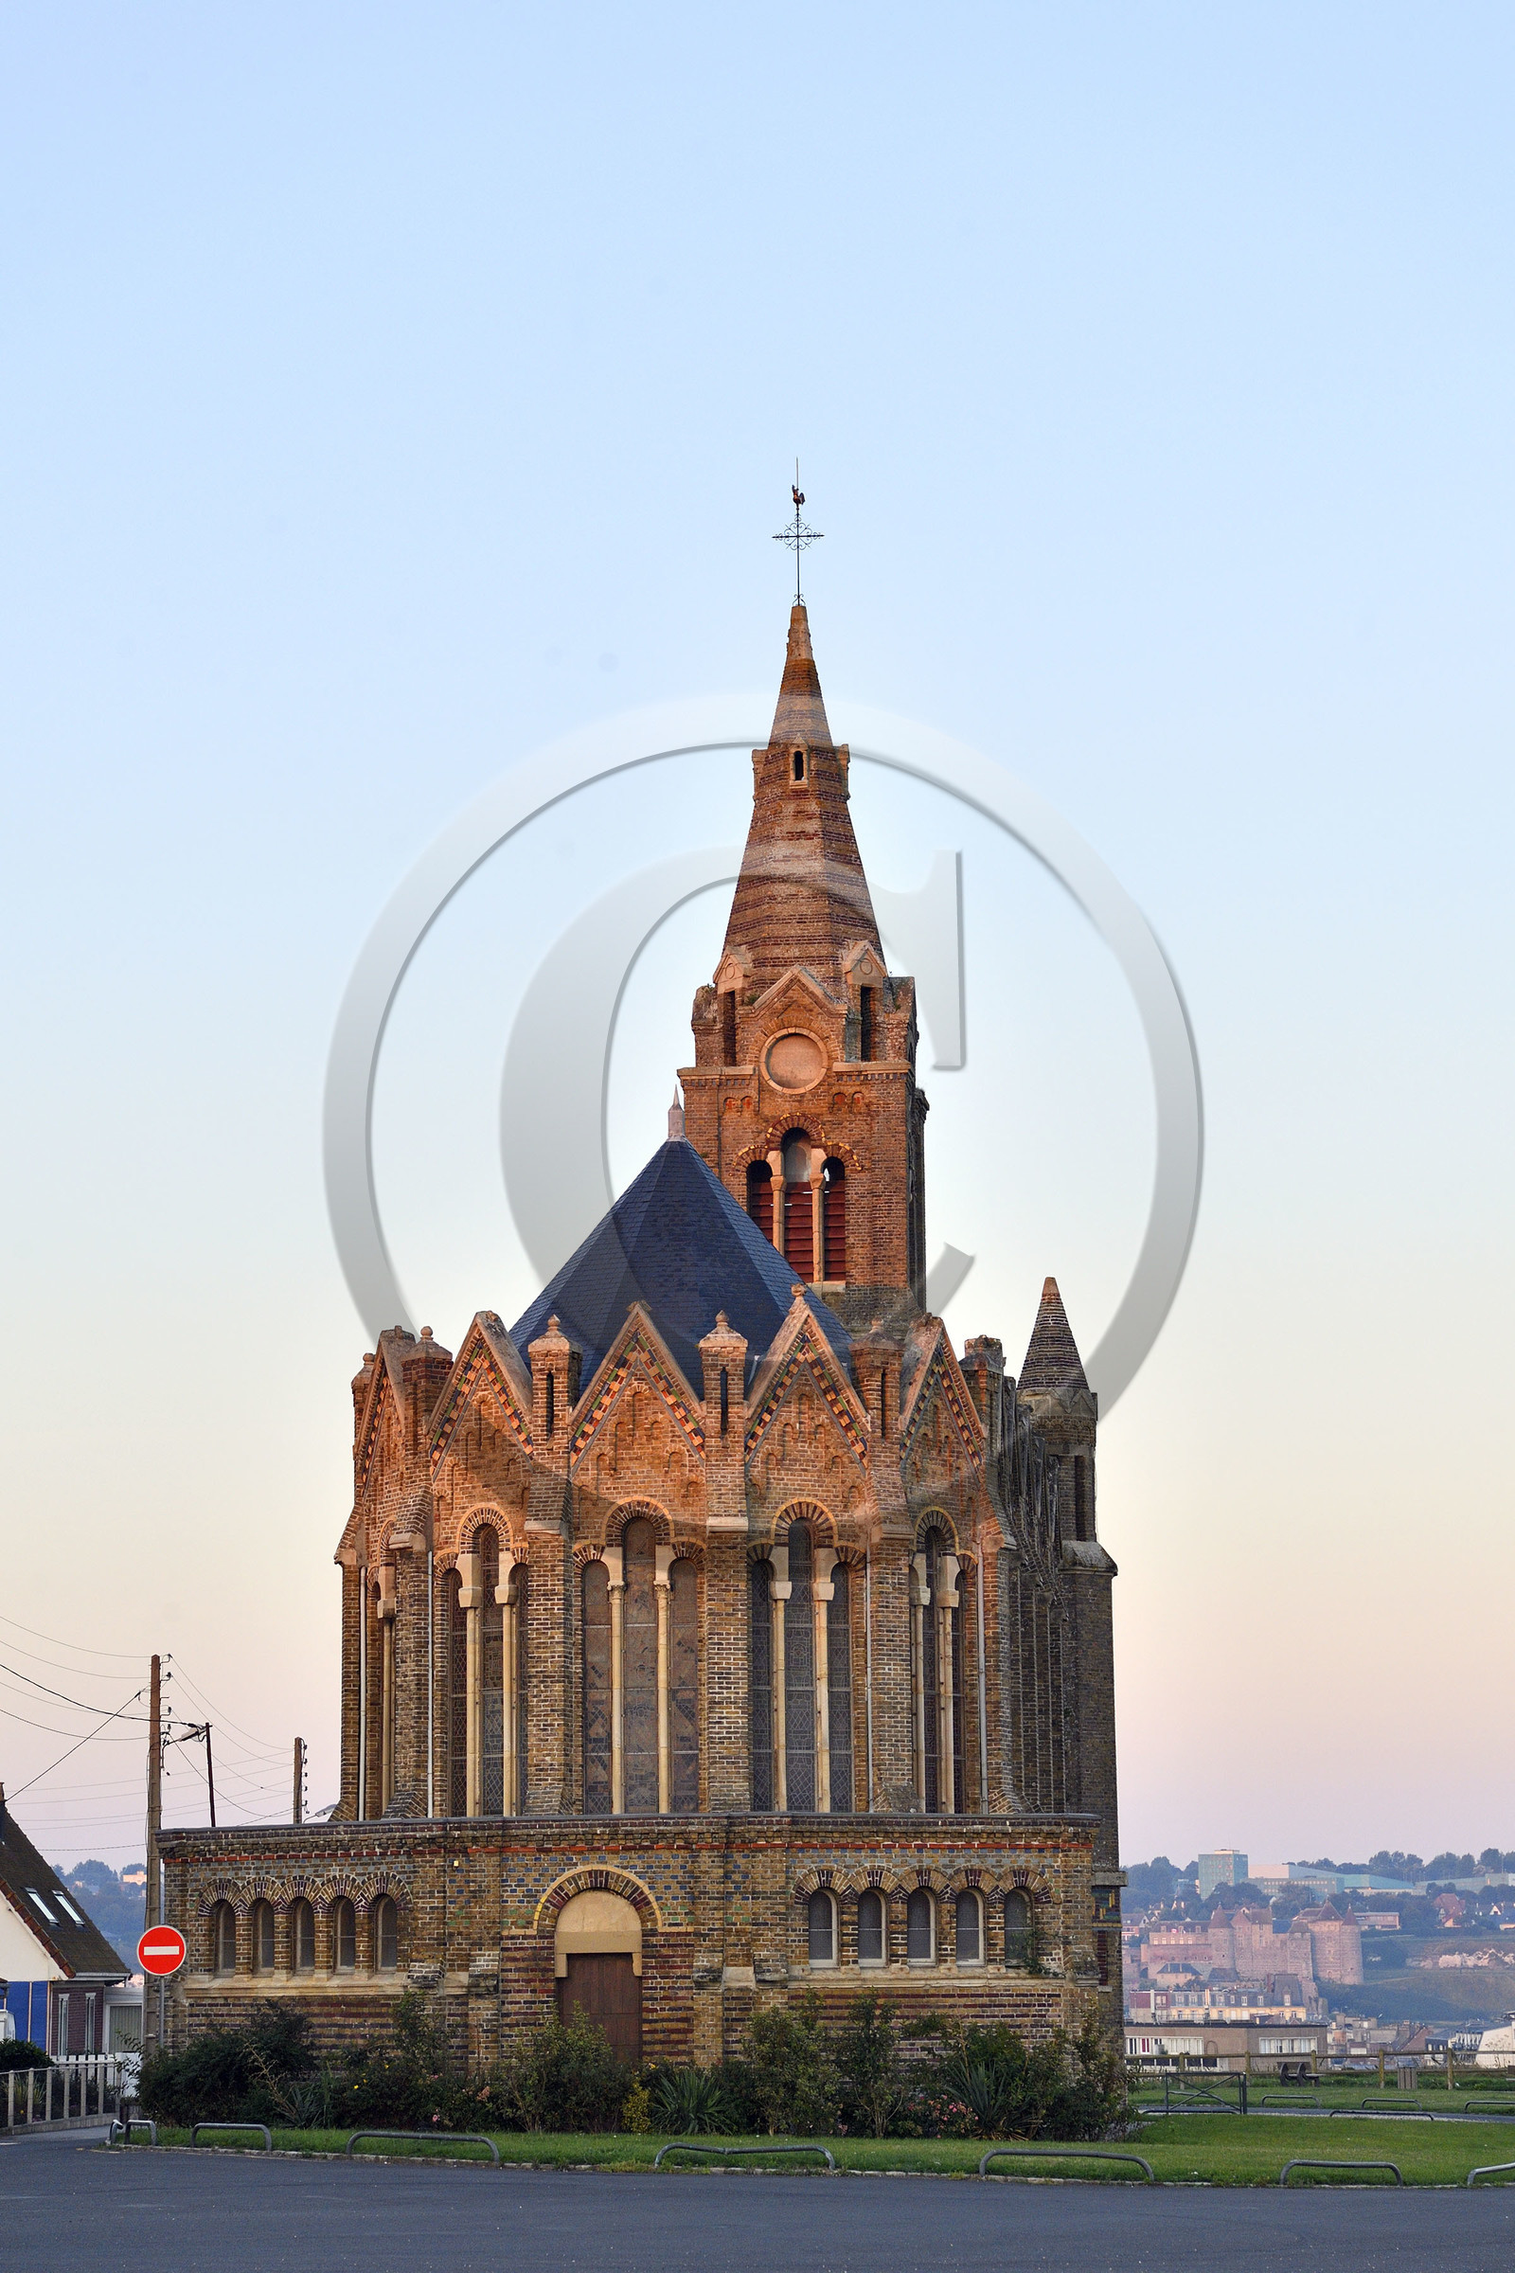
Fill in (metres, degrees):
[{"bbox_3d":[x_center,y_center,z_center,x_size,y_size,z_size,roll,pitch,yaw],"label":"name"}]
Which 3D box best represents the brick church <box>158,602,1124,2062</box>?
[{"bbox_3d":[-0.347,1.504,76.723,13.560,30.105,30.832,-2,-11,7],"label":"brick church"}]

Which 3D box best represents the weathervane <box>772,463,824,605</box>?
[{"bbox_3d":[0.823,-12.159,89.000,1.002,3.032,0.350,-1,-11,4],"label":"weathervane"}]

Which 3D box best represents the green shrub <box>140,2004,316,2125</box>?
[{"bbox_3d":[-7.211,12.621,60.000,2.364,1.605,1.900,-1,-11,0],"label":"green shrub"}]

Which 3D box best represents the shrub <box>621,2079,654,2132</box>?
[{"bbox_3d":[-1.550,12.440,56.700,0.410,0.690,0.450,-1,-11,0],"label":"shrub"}]

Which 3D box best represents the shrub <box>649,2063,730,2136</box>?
[{"bbox_3d":[-0.882,12.402,57.000,1.077,0.895,1.000,-1,-11,0],"label":"shrub"}]

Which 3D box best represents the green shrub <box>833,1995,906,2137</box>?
[{"bbox_3d":[1.463,12.053,57.300,0.944,1.803,0.950,-1,-11,0],"label":"green shrub"}]

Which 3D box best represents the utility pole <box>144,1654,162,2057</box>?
[{"bbox_3d":[-9.622,11.874,70.309,0.250,7.250,0.250,-1,-11,0],"label":"utility pole"}]

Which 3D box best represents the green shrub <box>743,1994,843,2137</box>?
[{"bbox_3d":[0.459,12.000,57.100,1.285,1.819,1.200,-1,-11,0],"label":"green shrub"}]

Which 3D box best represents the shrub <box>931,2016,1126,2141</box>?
[{"bbox_3d":[3.688,12.835,59.947,2.550,1.720,1.900,-1,-11,0],"label":"shrub"}]

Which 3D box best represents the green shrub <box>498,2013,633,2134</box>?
[{"bbox_3d":[-2.475,12.082,57.000,1.741,1.524,1.500,-1,-11,0],"label":"green shrub"}]

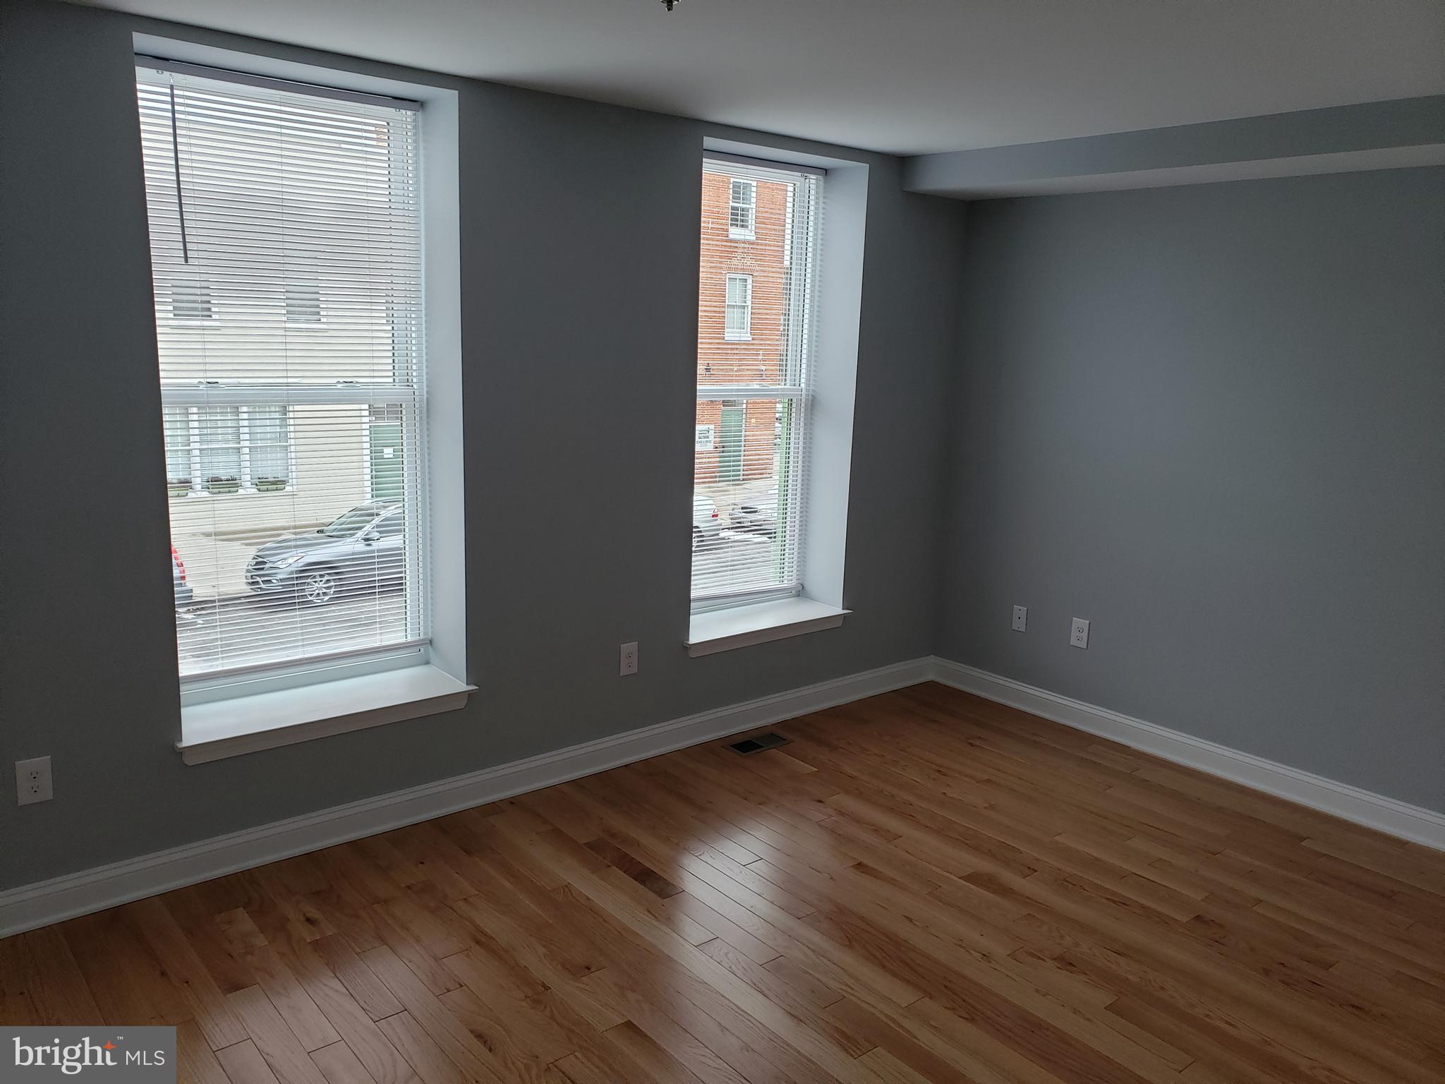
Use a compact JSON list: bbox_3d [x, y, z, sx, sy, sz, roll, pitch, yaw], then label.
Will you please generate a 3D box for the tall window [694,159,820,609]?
[{"bbox_3d":[0.071,-0.655,4.643,0.877,1.884,0.040,-7,14,-39],"label":"tall window"}]

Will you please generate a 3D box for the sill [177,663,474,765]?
[{"bbox_3d":[-1.308,0.552,3.544,0.952,0.067,0.340,-7,14,-39],"label":"sill"}]

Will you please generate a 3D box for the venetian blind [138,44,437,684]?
[{"bbox_3d":[-1.392,-0.470,3.496,0.902,1.907,0.095,-7,14,-39],"label":"venetian blind"}]

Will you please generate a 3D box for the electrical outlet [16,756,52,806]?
[{"bbox_3d":[-1.859,0.647,2.935,0.079,0.123,0.008,-7,14,-39],"label":"electrical outlet"}]

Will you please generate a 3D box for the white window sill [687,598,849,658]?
[{"bbox_3d":[0.119,0.367,4.720,0.945,0.067,0.336,-7,14,-39],"label":"white window sill"}]

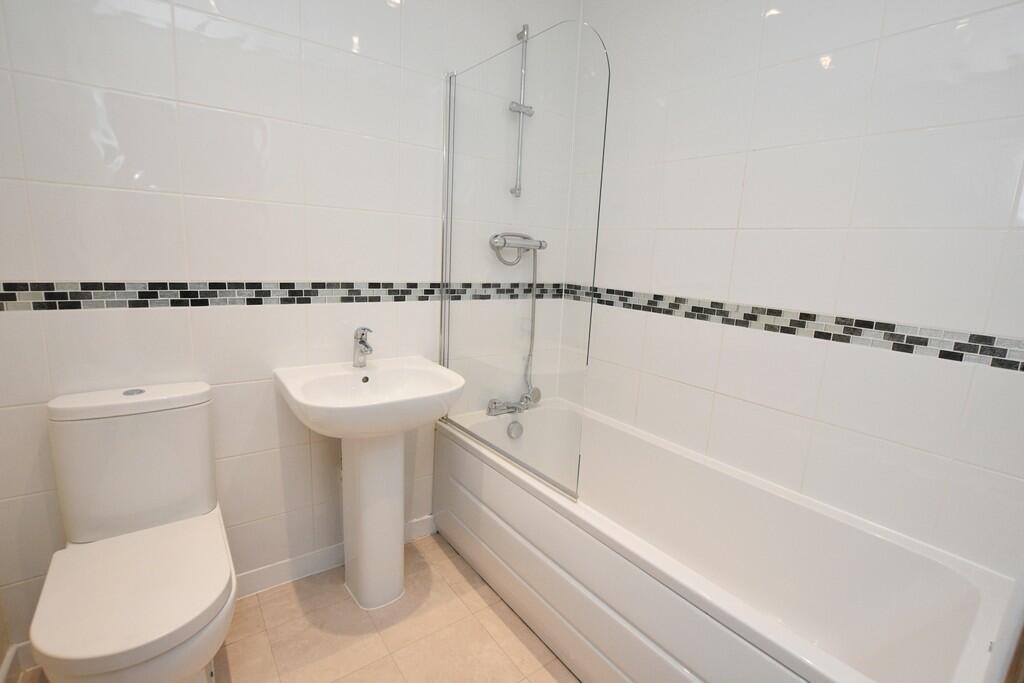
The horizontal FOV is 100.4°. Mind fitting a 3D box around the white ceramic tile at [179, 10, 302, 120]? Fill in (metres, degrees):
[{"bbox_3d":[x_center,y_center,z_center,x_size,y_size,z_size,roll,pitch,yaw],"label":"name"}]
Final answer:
[{"bbox_3d":[-0.814,-0.812,1.278,0.330,0.250,0.010,-5,13,-36],"label":"white ceramic tile"}]

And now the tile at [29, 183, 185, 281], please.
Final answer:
[{"bbox_3d":[-1.098,-0.294,1.180,0.330,0.250,0.010,-5,13,-36],"label":"tile"}]

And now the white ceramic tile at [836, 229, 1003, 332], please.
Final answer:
[{"bbox_3d":[1.096,-0.177,1.172,0.010,0.255,0.313,-5,13,-41],"label":"white ceramic tile"}]

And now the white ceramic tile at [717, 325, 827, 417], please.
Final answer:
[{"bbox_3d":[0.874,0.097,1.476,0.010,0.250,0.330,-5,14,-36],"label":"white ceramic tile"}]

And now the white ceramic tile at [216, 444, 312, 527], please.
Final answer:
[{"bbox_3d":[-0.873,0.503,1.498,0.330,0.250,0.010,-5,14,-36],"label":"white ceramic tile"}]

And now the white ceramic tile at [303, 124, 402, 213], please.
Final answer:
[{"bbox_3d":[-0.557,-0.595,1.510,0.330,0.250,0.010,-5,14,-36],"label":"white ceramic tile"}]

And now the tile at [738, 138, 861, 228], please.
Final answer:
[{"bbox_3d":[0.900,-0.490,1.362,0.010,0.250,0.330,-5,14,-36],"label":"tile"}]

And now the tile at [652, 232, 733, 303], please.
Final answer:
[{"bbox_3d":[0.680,-0.288,1.640,0.010,0.250,0.330,-5,13,-36],"label":"tile"}]

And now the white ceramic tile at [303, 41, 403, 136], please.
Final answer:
[{"bbox_3d":[-0.551,-0.857,1.484,0.325,0.255,0.010,-4,11,-33],"label":"white ceramic tile"}]

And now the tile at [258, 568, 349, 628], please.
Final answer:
[{"bbox_3d":[-0.763,0.946,1.599,0.303,0.010,0.200,-5,14,-36],"label":"tile"}]

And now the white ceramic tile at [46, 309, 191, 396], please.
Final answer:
[{"bbox_3d":[-1.115,0.030,1.240,0.330,0.250,0.010,-5,13,-36],"label":"white ceramic tile"}]

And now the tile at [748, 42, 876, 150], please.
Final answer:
[{"bbox_3d":[0.900,-0.726,1.292,0.010,0.250,0.330,-5,13,-36],"label":"tile"}]

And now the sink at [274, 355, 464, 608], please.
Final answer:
[{"bbox_3d":[-0.474,0.529,1.530,0.544,0.824,0.443,-5,13,-37],"label":"sink"}]

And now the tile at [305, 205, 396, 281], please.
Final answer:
[{"bbox_3d":[-0.577,-0.348,1.564,0.325,0.255,0.010,-4,11,-33],"label":"tile"}]

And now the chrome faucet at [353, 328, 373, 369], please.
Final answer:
[{"bbox_3d":[-0.541,0.028,1.548,0.050,0.148,0.122,-5,14,-36],"label":"chrome faucet"}]

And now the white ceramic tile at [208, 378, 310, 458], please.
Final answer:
[{"bbox_3d":[-0.882,0.261,1.480,0.325,0.255,0.010,-4,11,-33],"label":"white ceramic tile"}]

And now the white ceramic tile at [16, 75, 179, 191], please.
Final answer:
[{"bbox_3d":[-1.085,-0.542,1.134,0.330,0.250,0.010,-5,13,-36],"label":"white ceramic tile"}]

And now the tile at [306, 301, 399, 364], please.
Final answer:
[{"bbox_3d":[-0.594,-0.018,1.617,0.325,0.255,0.010,-4,11,-33],"label":"tile"}]

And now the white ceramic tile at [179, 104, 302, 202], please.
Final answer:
[{"bbox_3d":[-0.835,-0.576,1.342,0.330,0.250,0.010,-5,14,-36],"label":"white ceramic tile"}]

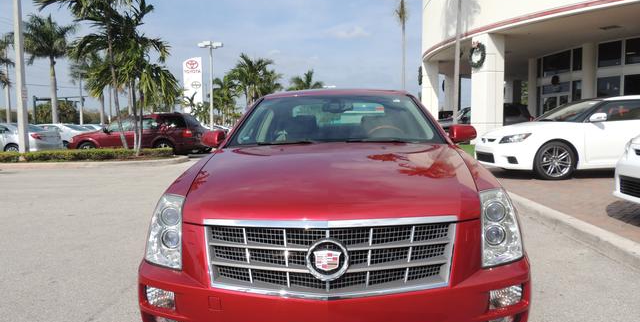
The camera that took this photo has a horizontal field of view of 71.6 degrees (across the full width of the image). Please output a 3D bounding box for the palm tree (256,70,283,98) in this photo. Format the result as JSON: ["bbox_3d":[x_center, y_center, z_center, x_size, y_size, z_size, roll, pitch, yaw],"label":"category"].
[{"bbox_3d":[-4.330,-4.815,38.000,2.700,6.040,2.700,0,4,0],"label":"palm tree"}]

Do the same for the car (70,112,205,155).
[{"bbox_3d":[-7.150,-1.005,17.200,5.000,1.680,1.870,0,4,1],"label":"car"}]

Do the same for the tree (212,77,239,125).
[{"bbox_3d":[-9.967,-5.506,47.238,2.900,6.700,2.900,0,4,4],"label":"tree"}]

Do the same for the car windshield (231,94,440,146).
[{"bbox_3d":[0.125,-0.344,3.276,1.500,0.420,0.850,0,4,3],"label":"car windshield"}]

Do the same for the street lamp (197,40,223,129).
[{"bbox_3d":[-8.339,-5.271,34.285,1.950,8.020,1.700,0,4,4],"label":"street lamp"}]

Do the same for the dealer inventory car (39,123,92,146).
[{"bbox_3d":[-13.400,-1.203,21.900,4.700,1.460,1.800,0,4,3],"label":"dealer inventory car"}]

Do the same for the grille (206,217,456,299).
[{"bbox_3d":[0.043,0.357,1.661,0.960,0.280,0.170,0,4,4],"label":"grille"}]

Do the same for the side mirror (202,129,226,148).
[{"bbox_3d":[-0.803,-0.167,3.360,0.200,0.140,0.130,0,4,4],"label":"side mirror"}]

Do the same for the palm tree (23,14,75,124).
[{"bbox_3d":[-23.008,-7.006,38.400,4.300,11.280,4.300,0,4,4],"label":"palm tree"}]

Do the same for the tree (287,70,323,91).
[{"bbox_3d":[-1.423,-5.292,42.240,3.500,6.760,3.500,0,4,4],"label":"tree"}]

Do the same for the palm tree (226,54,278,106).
[{"bbox_3d":[-5.580,-5.241,37.265,4.200,7.470,4.000,0,4,4],"label":"palm tree"}]

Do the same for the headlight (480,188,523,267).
[{"bbox_3d":[0.790,0.288,1.959,0.260,0.310,0.400,0,4,3],"label":"headlight"}]

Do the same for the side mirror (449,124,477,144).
[{"bbox_3d":[1.047,-0.198,3.250,0.210,0.140,0.130,0,4,4],"label":"side mirror"}]

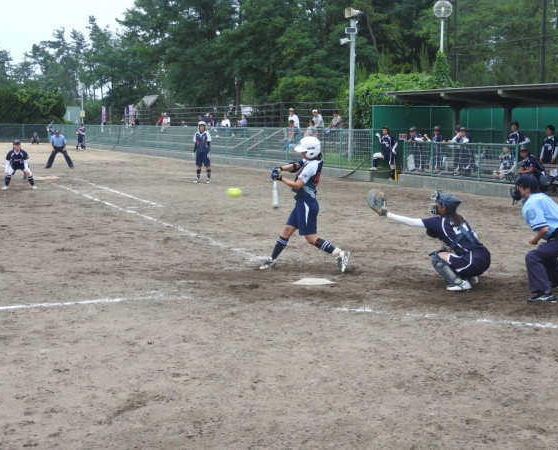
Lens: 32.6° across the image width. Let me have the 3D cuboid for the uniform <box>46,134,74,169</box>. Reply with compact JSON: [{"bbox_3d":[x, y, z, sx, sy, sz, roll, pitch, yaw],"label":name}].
[{"bbox_3d":[-7.683,-2.674,33.393,1.000,1.340,0.550,-2,7,-16],"label":"uniform"}]

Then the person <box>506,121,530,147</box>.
[{"bbox_3d":[5.878,-1.679,23.465,0.600,1.680,0.380,6,9,41],"label":"person"}]

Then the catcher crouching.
[{"bbox_3d":[1.630,0.136,10.297,1.220,1.040,0.740,3,7,24],"label":"catcher crouching"}]

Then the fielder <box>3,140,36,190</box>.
[{"bbox_3d":[-6.479,-1.525,23.837,0.860,1.230,0.620,-2,7,-20],"label":"fielder"}]

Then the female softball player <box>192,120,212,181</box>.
[{"bbox_3d":[-2.089,-1.959,25.693,0.520,1.670,0.360,0,6,-7],"label":"female softball player"}]

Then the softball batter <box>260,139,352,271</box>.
[{"bbox_3d":[0.296,-0.240,11.072,0.980,1.530,0.600,2,7,12],"label":"softball batter"}]

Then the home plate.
[{"bbox_3d":[0.416,0.618,10.246,0.432,0.035,0.432,3,7,21],"label":"home plate"}]

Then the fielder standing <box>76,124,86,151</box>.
[{"bbox_3d":[-10.432,-4.630,50.102,0.530,1.490,0.420,0,6,0],"label":"fielder standing"}]

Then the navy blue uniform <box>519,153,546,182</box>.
[{"bbox_3d":[5.596,-1.283,21.085,0.520,0.620,0.500,-5,8,-41],"label":"navy blue uniform"}]

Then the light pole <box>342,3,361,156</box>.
[{"bbox_3d":[2.333,-4.554,30.682,0.550,4.900,0.500,4,7,30],"label":"light pole"}]

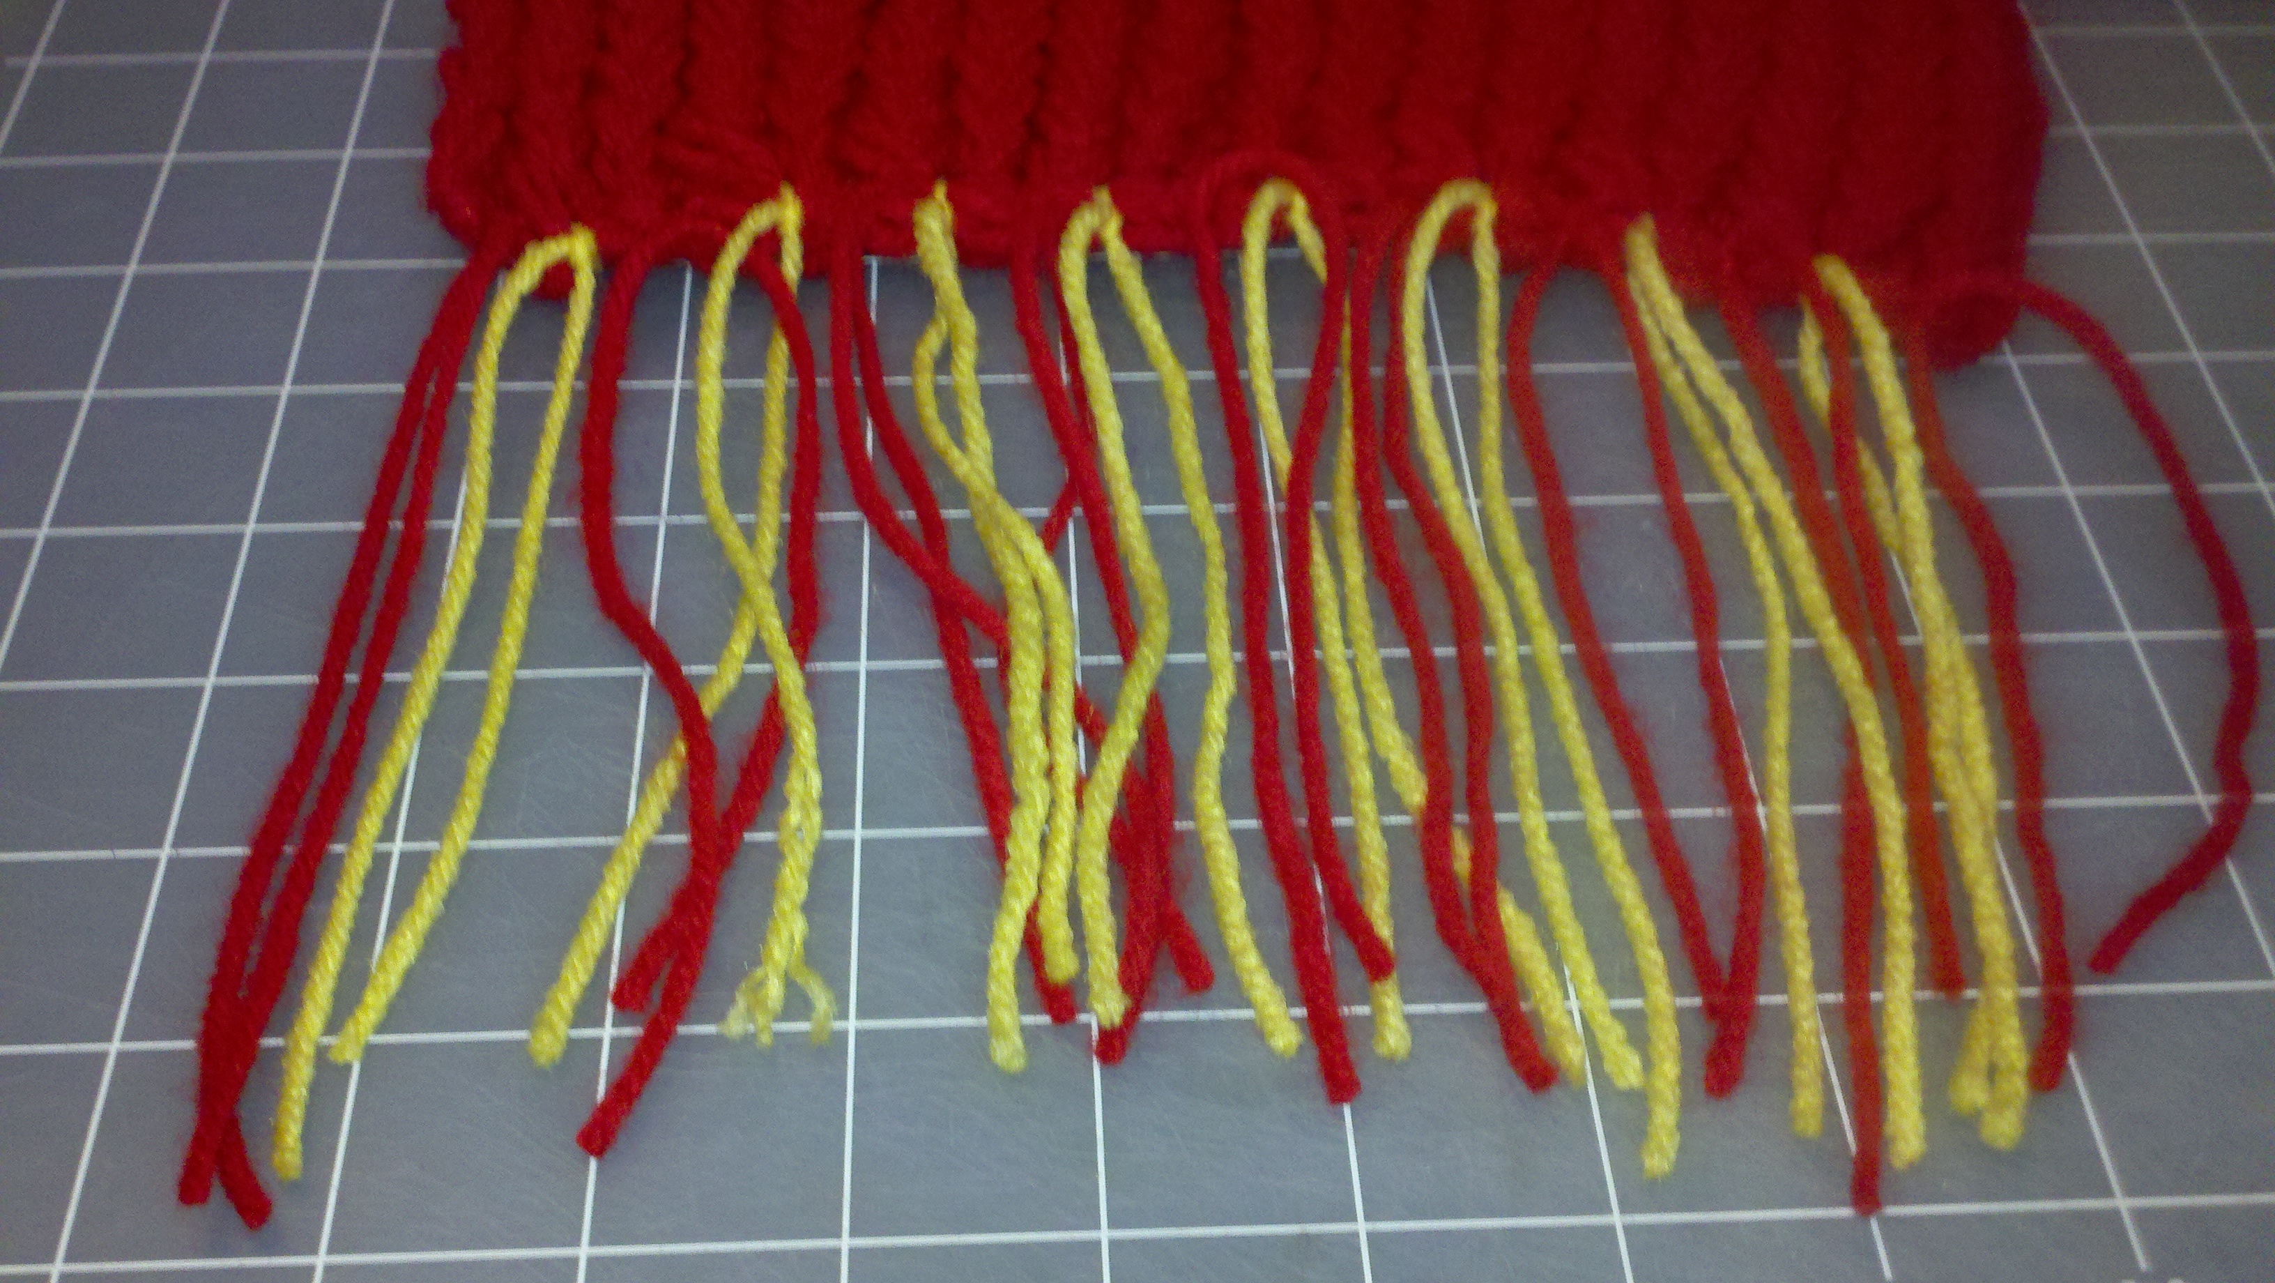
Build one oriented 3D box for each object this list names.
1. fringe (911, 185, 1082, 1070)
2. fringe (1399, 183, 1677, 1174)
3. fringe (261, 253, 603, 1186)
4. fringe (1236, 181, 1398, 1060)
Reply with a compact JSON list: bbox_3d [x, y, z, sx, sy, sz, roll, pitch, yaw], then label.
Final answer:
[{"bbox_3d":[-0.016,-0.009,0.274,0.016,0.011,0.132,-5,51,-6],"label":"fringe"},{"bbox_3d":[0.045,-0.005,0.272,0.016,0.011,0.145,-2,50,-3],"label":"fringe"},{"bbox_3d":[-0.079,-0.001,0.265,0.015,0.011,0.135,1,50,-1],"label":"fringe"},{"bbox_3d":[0.023,-0.010,0.276,0.012,0.011,0.132,-2,50,-3],"label":"fringe"}]

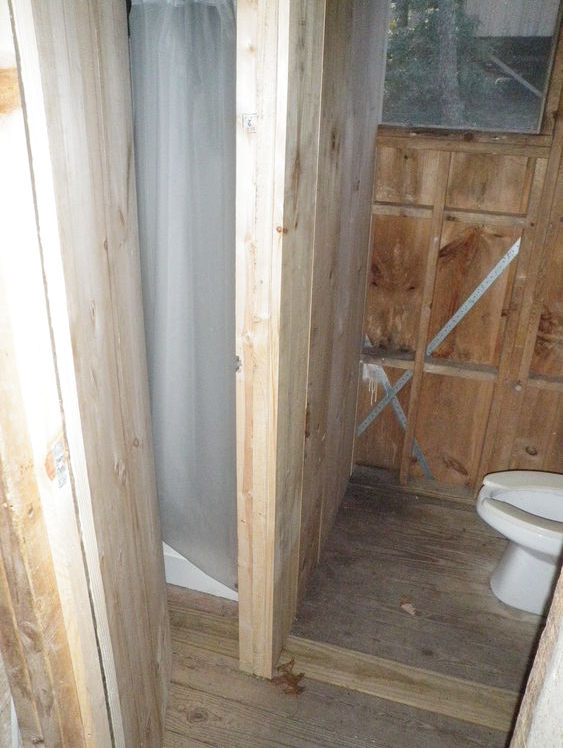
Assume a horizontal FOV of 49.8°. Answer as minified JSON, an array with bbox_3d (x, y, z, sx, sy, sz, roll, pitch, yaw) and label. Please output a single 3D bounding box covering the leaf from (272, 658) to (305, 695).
[{"bbox_3d":[0.029,0.891,1.789,0.100,0.027,0.110,7,24,13],"label":"leaf"}]

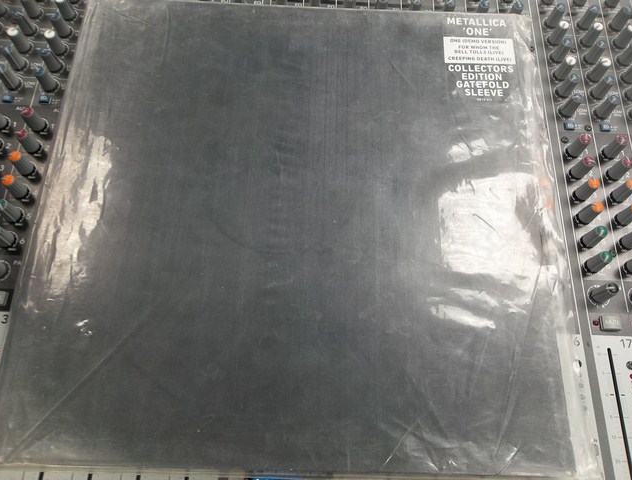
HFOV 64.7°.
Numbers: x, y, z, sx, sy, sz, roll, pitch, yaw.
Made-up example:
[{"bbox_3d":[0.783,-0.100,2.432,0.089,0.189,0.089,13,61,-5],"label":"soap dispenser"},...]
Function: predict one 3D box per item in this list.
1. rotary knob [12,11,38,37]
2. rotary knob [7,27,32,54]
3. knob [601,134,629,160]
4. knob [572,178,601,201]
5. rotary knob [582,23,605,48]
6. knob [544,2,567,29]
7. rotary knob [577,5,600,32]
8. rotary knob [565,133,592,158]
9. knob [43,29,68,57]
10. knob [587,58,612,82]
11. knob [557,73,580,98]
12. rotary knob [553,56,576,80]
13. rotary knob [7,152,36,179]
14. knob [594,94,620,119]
[{"bbox_3d":[-0.217,-0.162,0.372,0.011,0.015,0.011,1,69,-2],"label":"rotary knob"},{"bbox_3d":[-0.218,-0.146,0.366,0.011,0.016,0.011,1,69,-2],"label":"rotary knob"},{"bbox_3d":[0.211,-0.066,0.351,0.011,0.016,0.011,27,71,8],"label":"knob"},{"bbox_3d":[0.184,-0.035,0.338,0.011,0.016,0.011,-3,69,-3],"label":"knob"},{"bbox_3d":[0.214,-0.159,0.386,0.011,0.016,0.011,1,69,-2],"label":"rotary knob"},{"bbox_3d":[0.189,-0.177,0.392,0.011,0.016,0.011,1,69,-2],"label":"knob"},{"bbox_3d":[0.210,-0.172,0.384,0.012,0.016,0.012,1,69,-2],"label":"rotary knob"},{"bbox_3d":[0.185,-0.067,0.350,0.011,0.016,0.011,9,69,1],"label":"rotary knob"},{"bbox_3d":[-0.192,-0.145,0.366,0.011,0.015,0.011,8,69,1],"label":"knob"},{"bbox_3d":[0.213,-0.128,0.374,0.011,0.016,0.011,1,69,-2],"label":"knob"},{"bbox_3d":[0.182,-0.112,0.360,0.012,0.016,0.012,1,69,-2],"label":"knob"},{"bbox_3d":[0.186,-0.129,0.373,0.011,0.015,0.011,16,69,4],"label":"rotary knob"},{"bbox_3d":[-0.191,-0.051,0.323,0.012,0.016,0.012,7,69,1],"label":"rotary knob"},{"bbox_3d":[0.211,-0.097,0.361,0.011,0.015,0.011,1,69,-2],"label":"knob"}]

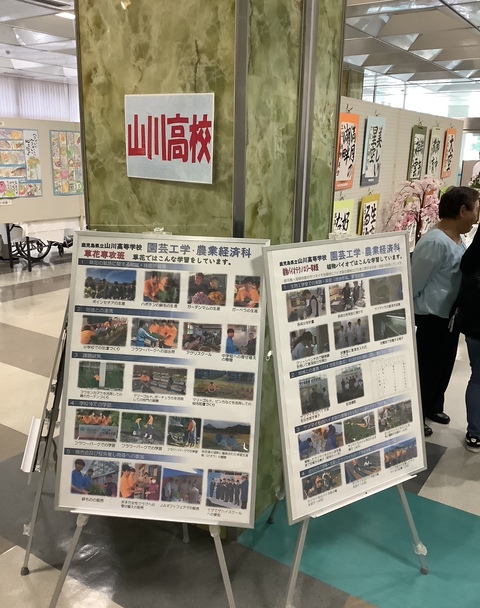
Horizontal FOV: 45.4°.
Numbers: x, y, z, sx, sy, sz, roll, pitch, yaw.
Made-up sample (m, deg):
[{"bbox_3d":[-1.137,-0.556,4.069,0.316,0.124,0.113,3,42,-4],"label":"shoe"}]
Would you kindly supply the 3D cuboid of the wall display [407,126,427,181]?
[{"bbox_3d":[1.448,-1.222,4.691,0.020,0.450,0.318,11,18,34],"label":"wall display"}]

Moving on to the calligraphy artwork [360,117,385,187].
[{"bbox_3d":[0.924,-1.062,3.982,0.020,0.466,0.317,11,18,34],"label":"calligraphy artwork"}]

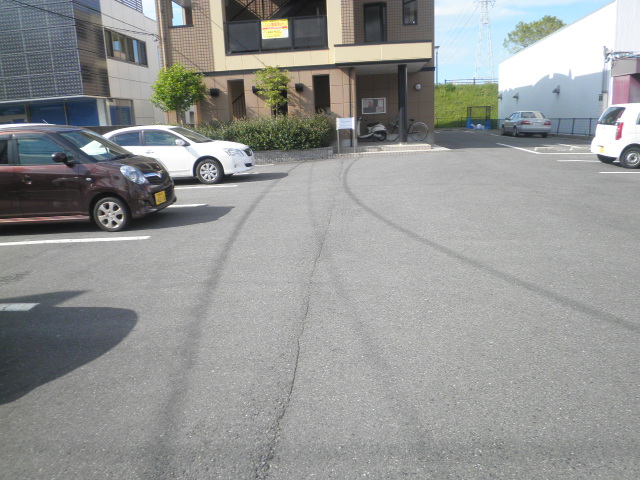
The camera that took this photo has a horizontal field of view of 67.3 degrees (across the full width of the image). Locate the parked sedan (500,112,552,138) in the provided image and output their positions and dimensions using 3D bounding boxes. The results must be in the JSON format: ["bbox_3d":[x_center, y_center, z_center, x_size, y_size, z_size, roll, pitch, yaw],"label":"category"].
[{"bbox_3d":[11.405,-6.452,26.779,1.690,1.410,4.420,0,14,8],"label":"parked sedan"}]

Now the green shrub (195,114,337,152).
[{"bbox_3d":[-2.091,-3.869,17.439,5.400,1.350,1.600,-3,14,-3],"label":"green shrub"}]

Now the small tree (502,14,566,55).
[{"bbox_3d":[19.957,-17.192,44.373,7.500,6.520,7.000,-3,14,0],"label":"small tree"}]

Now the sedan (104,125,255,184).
[{"bbox_3d":[-4.028,-2.263,12.710,4.550,1.475,1.700,-1,14,6],"label":"sedan"}]

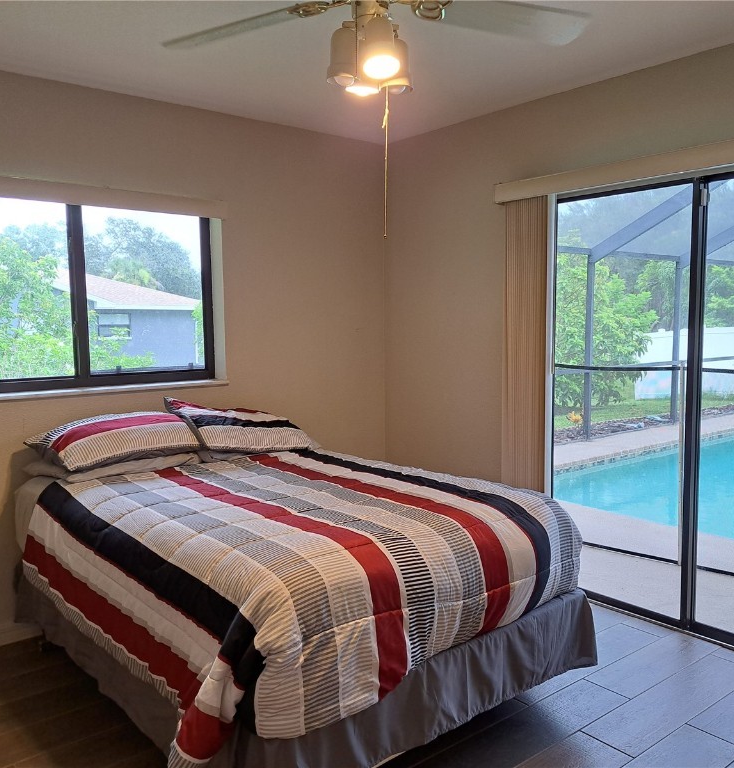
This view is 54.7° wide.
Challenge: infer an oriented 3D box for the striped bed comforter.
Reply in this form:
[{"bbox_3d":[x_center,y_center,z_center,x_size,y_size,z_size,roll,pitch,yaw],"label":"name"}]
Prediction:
[{"bbox_3d":[-0.338,0.602,2.638,1.430,0.435,1.790,-5,7,-40],"label":"striped bed comforter"}]

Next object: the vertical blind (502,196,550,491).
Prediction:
[{"bbox_3d":[0.790,0.051,3.563,0.100,1.935,0.215,-5,7,-40],"label":"vertical blind"}]

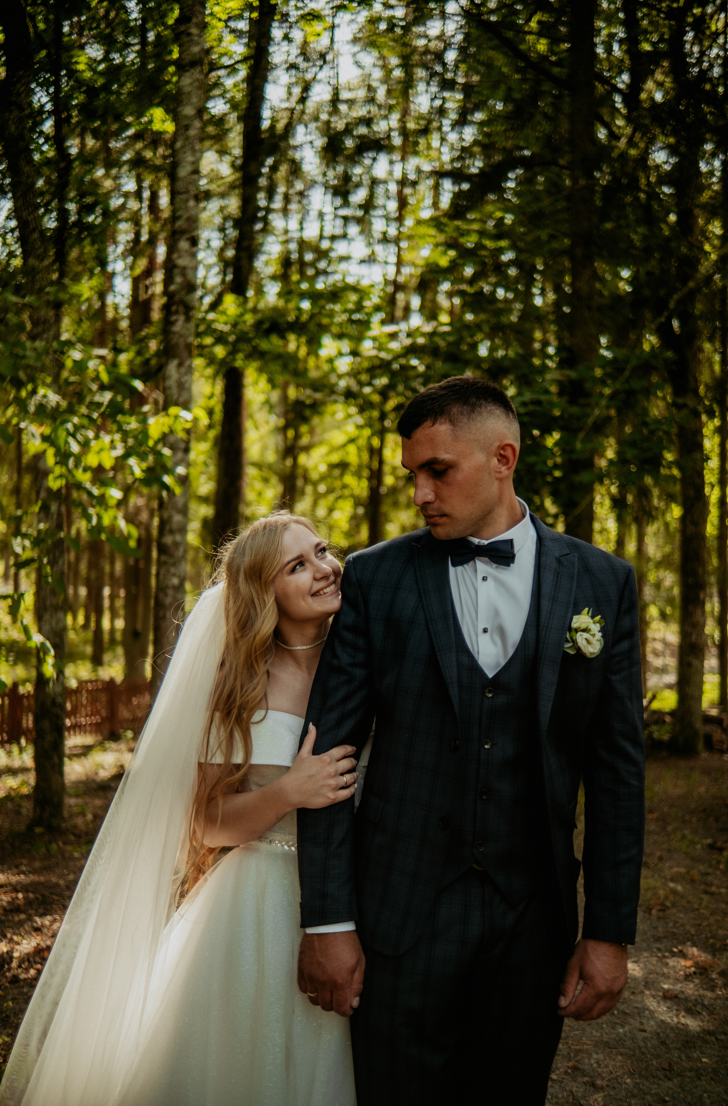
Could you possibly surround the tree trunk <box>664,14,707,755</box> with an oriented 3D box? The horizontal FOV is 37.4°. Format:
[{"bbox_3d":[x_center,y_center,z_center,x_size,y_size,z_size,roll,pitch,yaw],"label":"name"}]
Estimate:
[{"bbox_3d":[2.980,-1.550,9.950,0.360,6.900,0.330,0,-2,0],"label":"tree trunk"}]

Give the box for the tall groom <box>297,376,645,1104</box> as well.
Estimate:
[{"bbox_3d":[0.178,0.630,1.790,0.580,1.850,0.370,0,-2,6],"label":"tall groom"}]

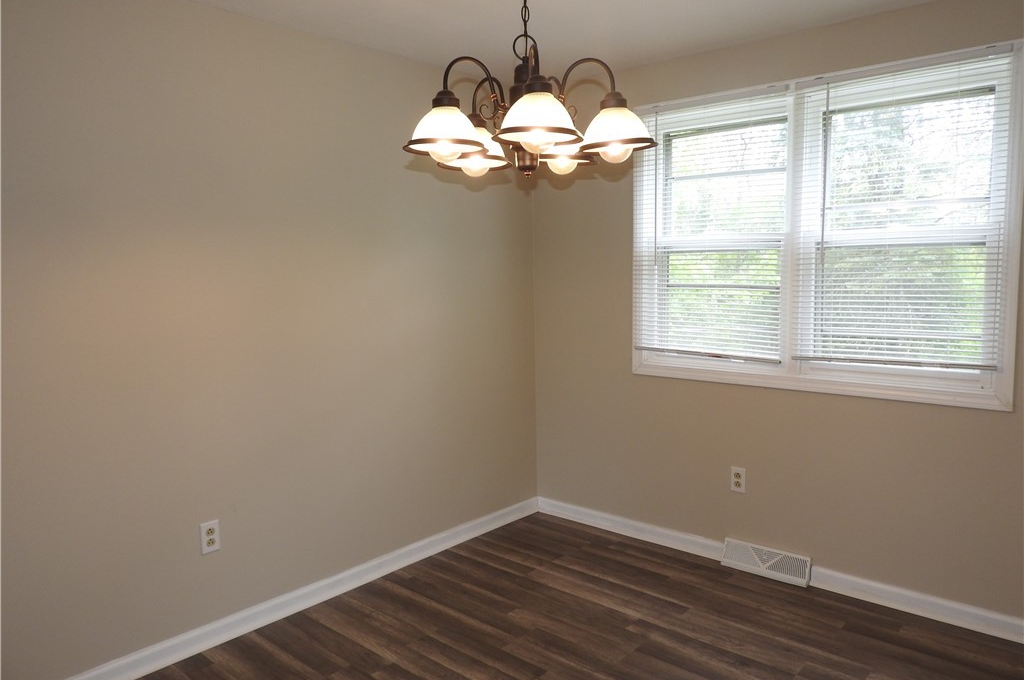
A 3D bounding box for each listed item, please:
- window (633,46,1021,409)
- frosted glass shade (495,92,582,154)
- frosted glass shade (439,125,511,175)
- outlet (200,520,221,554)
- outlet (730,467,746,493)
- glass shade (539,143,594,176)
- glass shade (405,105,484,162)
[{"bbox_3d":[1.241,-0.446,3.106,1.611,1.336,0.100,4,7,41],"label":"window"},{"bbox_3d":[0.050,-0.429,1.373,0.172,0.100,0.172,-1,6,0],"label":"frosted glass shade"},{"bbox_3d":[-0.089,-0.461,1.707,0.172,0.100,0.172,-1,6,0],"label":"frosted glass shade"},{"bbox_3d":[-1.144,0.750,2.701,0.009,0.115,0.070,4,7,41],"label":"outlet"},{"bbox_3d":[1.065,0.661,3.344,0.070,0.115,0.009,4,7,41],"label":"outlet"},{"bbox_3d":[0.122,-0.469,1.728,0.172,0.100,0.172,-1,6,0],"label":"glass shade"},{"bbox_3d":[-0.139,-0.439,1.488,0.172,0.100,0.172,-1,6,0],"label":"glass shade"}]

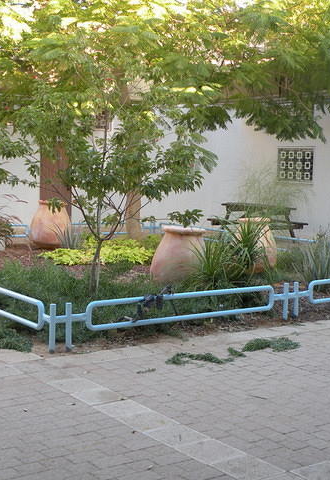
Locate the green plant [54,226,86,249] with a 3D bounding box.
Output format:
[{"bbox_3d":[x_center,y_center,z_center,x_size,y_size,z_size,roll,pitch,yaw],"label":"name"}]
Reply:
[{"bbox_3d":[-1.885,-0.062,15.250,0.620,0.500,0.580,1,5,-7],"label":"green plant"}]

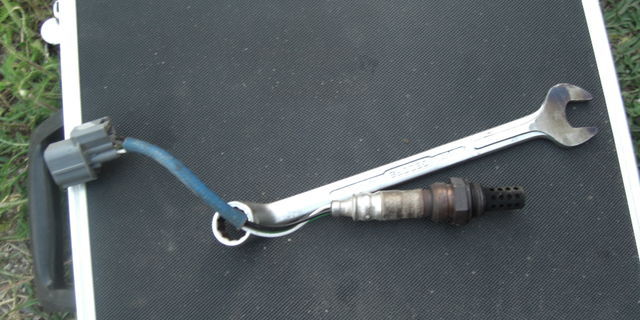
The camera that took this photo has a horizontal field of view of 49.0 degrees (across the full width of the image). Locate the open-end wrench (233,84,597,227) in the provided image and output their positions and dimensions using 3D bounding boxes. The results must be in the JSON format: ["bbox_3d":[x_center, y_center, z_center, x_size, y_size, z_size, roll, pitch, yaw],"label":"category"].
[{"bbox_3d":[0.049,0.004,0.382,0.219,0.013,0.035,-18,79,-3],"label":"open-end wrench"}]

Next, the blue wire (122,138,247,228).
[{"bbox_3d":[-0.071,0.009,0.376,0.080,0.013,0.015,33,81,7],"label":"blue wire"}]

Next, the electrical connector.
[{"bbox_3d":[-0.129,-0.004,0.382,0.037,0.020,0.028,-19,79,-3],"label":"electrical connector"}]

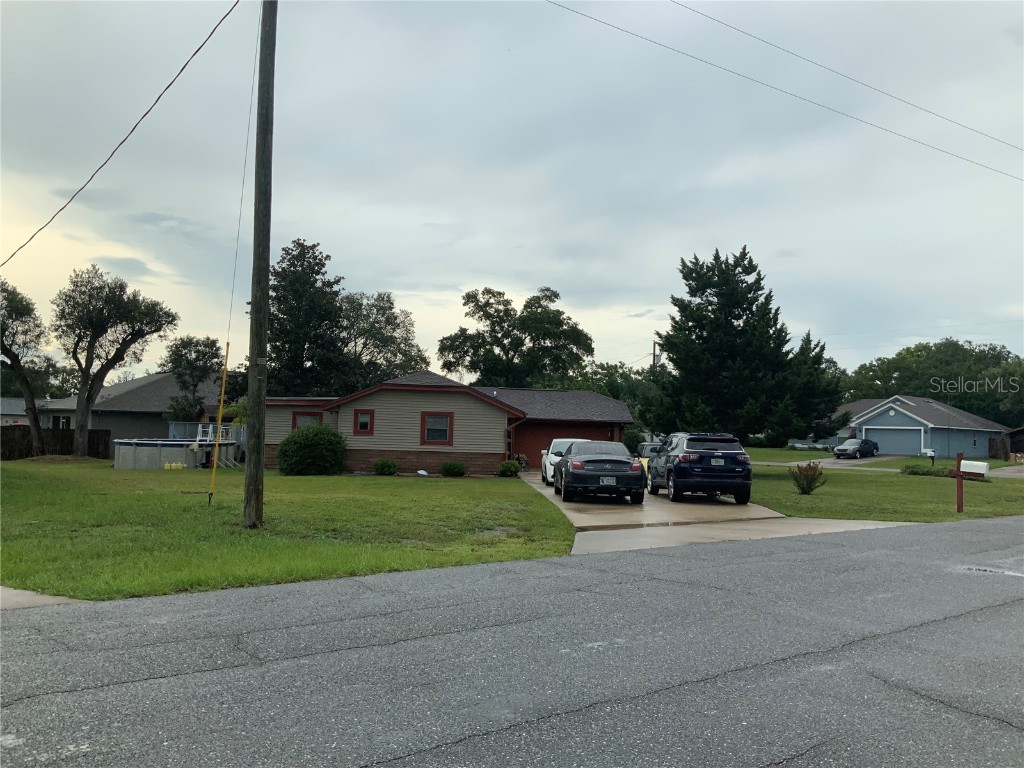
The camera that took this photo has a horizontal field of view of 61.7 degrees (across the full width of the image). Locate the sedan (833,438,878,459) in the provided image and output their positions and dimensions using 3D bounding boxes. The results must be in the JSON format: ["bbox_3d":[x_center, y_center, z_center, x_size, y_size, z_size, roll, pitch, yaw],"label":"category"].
[{"bbox_3d":[27.216,5.075,67.864,4.750,1.470,1.820,5,-5,-42],"label":"sedan"}]

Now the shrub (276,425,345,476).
[{"bbox_3d":[-6.801,2.203,29.100,2.350,1.720,2.200,2,-4,-5],"label":"shrub"}]

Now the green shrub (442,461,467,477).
[{"bbox_3d":[-2.106,2.991,30.572,0.880,0.570,0.800,2,-3,0],"label":"green shrub"}]

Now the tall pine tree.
[{"bbox_3d":[9.781,-0.944,35.138,8.000,9.350,7.800,2,-3,0],"label":"tall pine tree"}]

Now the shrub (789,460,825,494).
[{"bbox_3d":[7.883,2.459,22.807,1.020,0.920,0.950,2,-3,0],"label":"shrub"}]

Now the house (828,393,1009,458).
[{"bbox_3d":[36.399,4.057,82.068,16.200,5.400,14.300,5,-5,-42],"label":"house"}]

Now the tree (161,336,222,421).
[{"bbox_3d":[-17.613,0.810,47.000,3.500,6.600,3.400,2,-4,-5],"label":"tree"}]

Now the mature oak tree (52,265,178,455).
[{"bbox_3d":[-20.567,-1.073,44.500,6.500,9.900,6.000,2,-4,-5],"label":"mature oak tree"}]

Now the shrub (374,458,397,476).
[{"bbox_3d":[-4.394,2.849,29.800,0.880,0.640,0.840,2,-4,-5],"label":"shrub"}]

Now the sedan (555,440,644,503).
[{"bbox_3d":[2.011,2.035,20.137,1.830,1.360,4.520,2,-3,0],"label":"sedan"}]

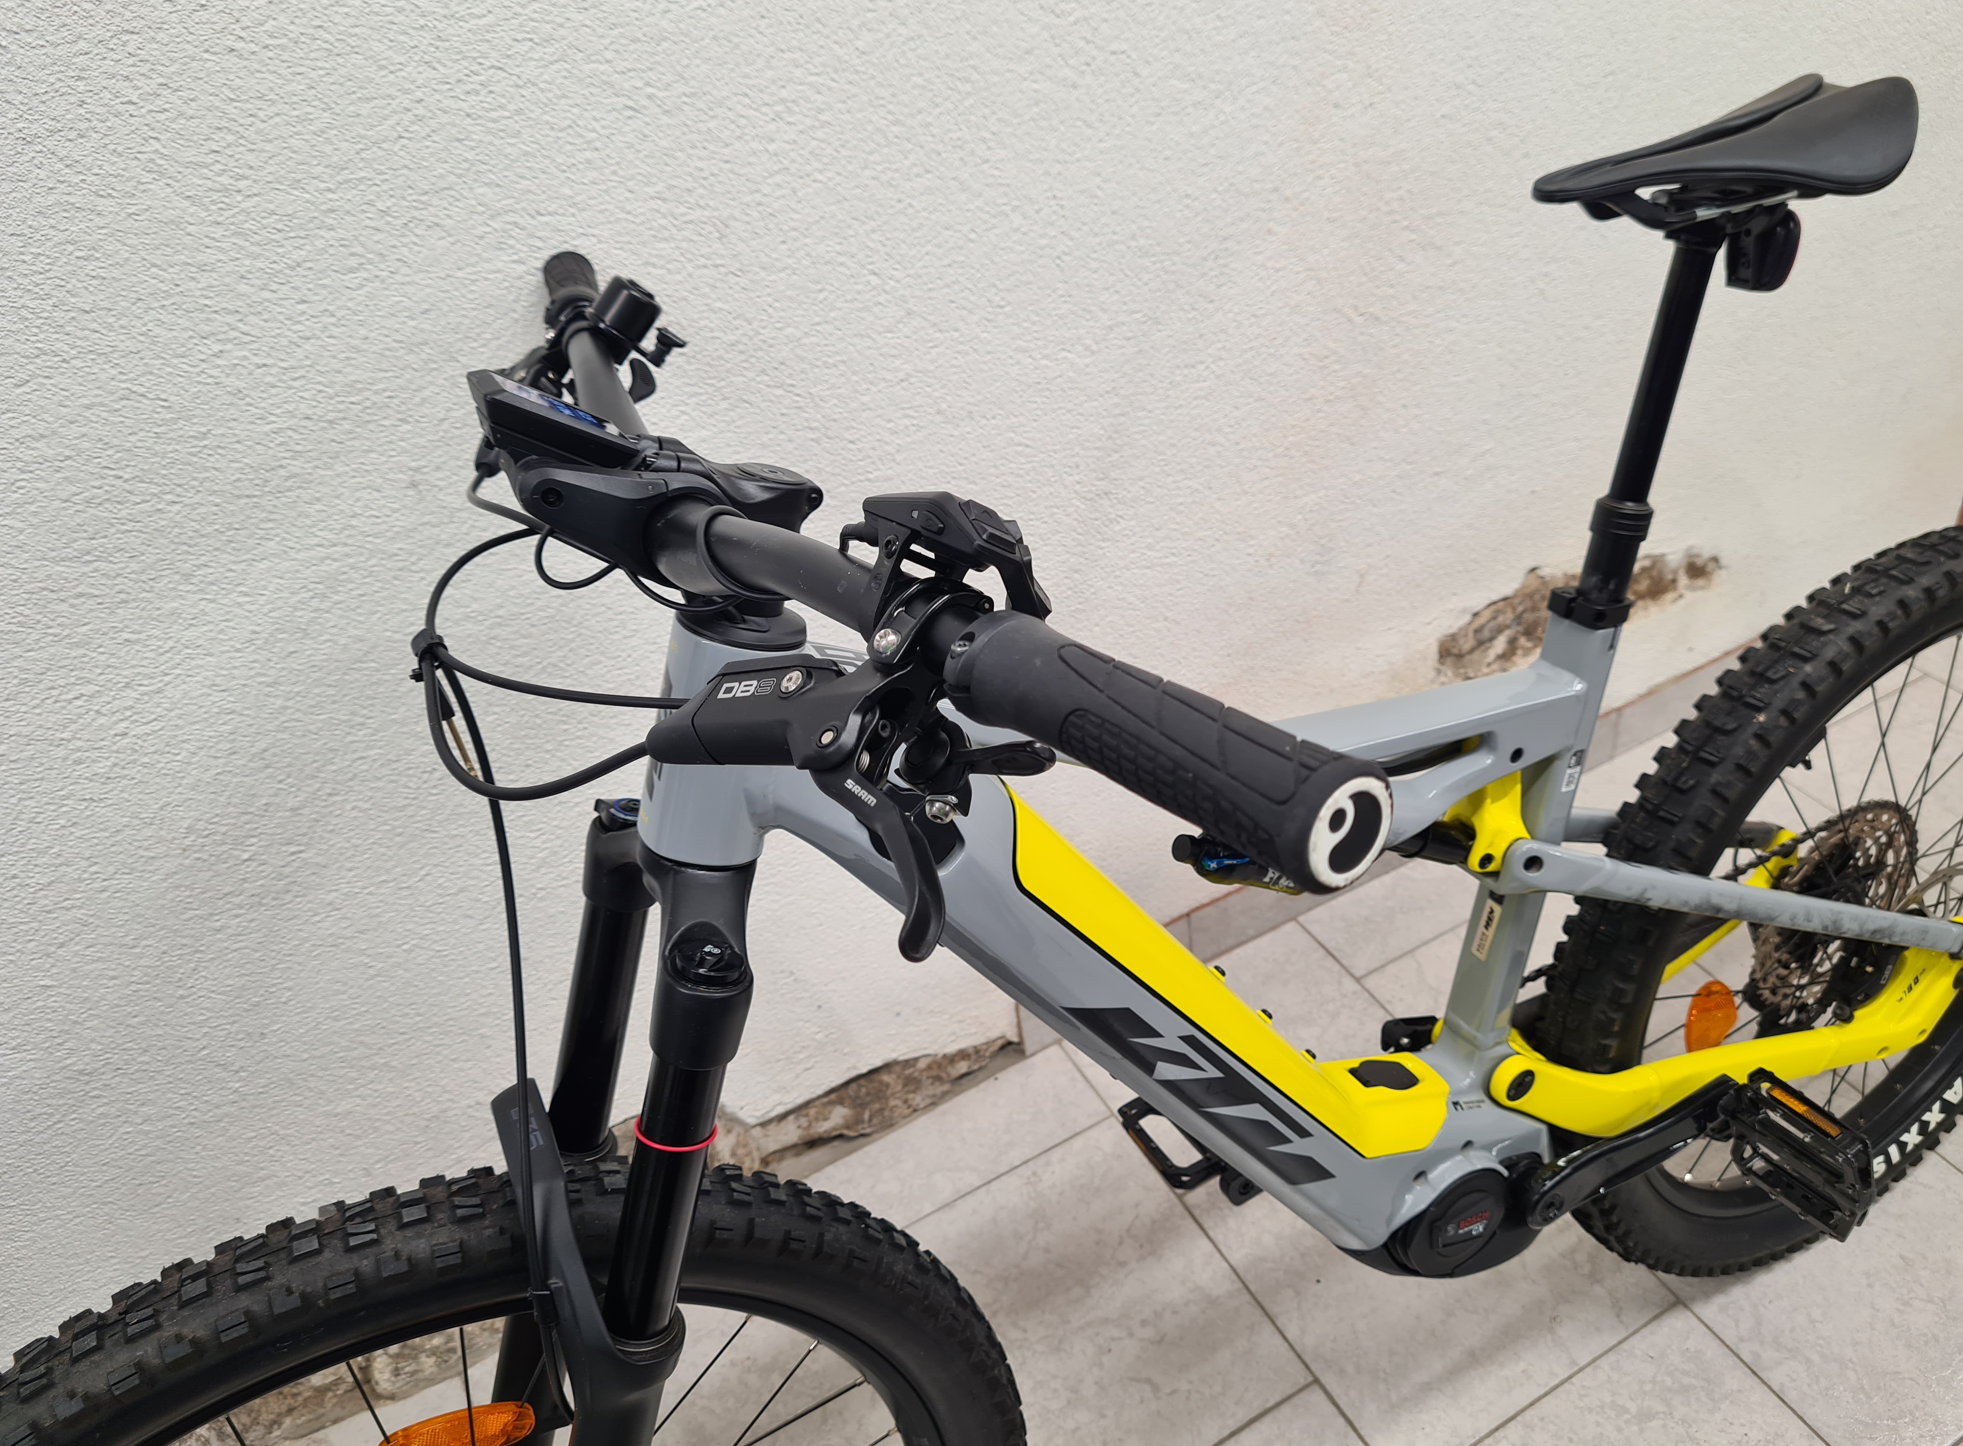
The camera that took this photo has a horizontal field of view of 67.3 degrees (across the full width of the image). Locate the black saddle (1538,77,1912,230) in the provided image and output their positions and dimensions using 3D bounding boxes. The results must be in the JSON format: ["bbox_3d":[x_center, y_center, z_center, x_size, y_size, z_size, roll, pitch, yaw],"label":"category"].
[{"bbox_3d":[0.432,-0.332,0.877,0.272,0.062,0.145,-22,31,-18],"label":"black saddle"}]

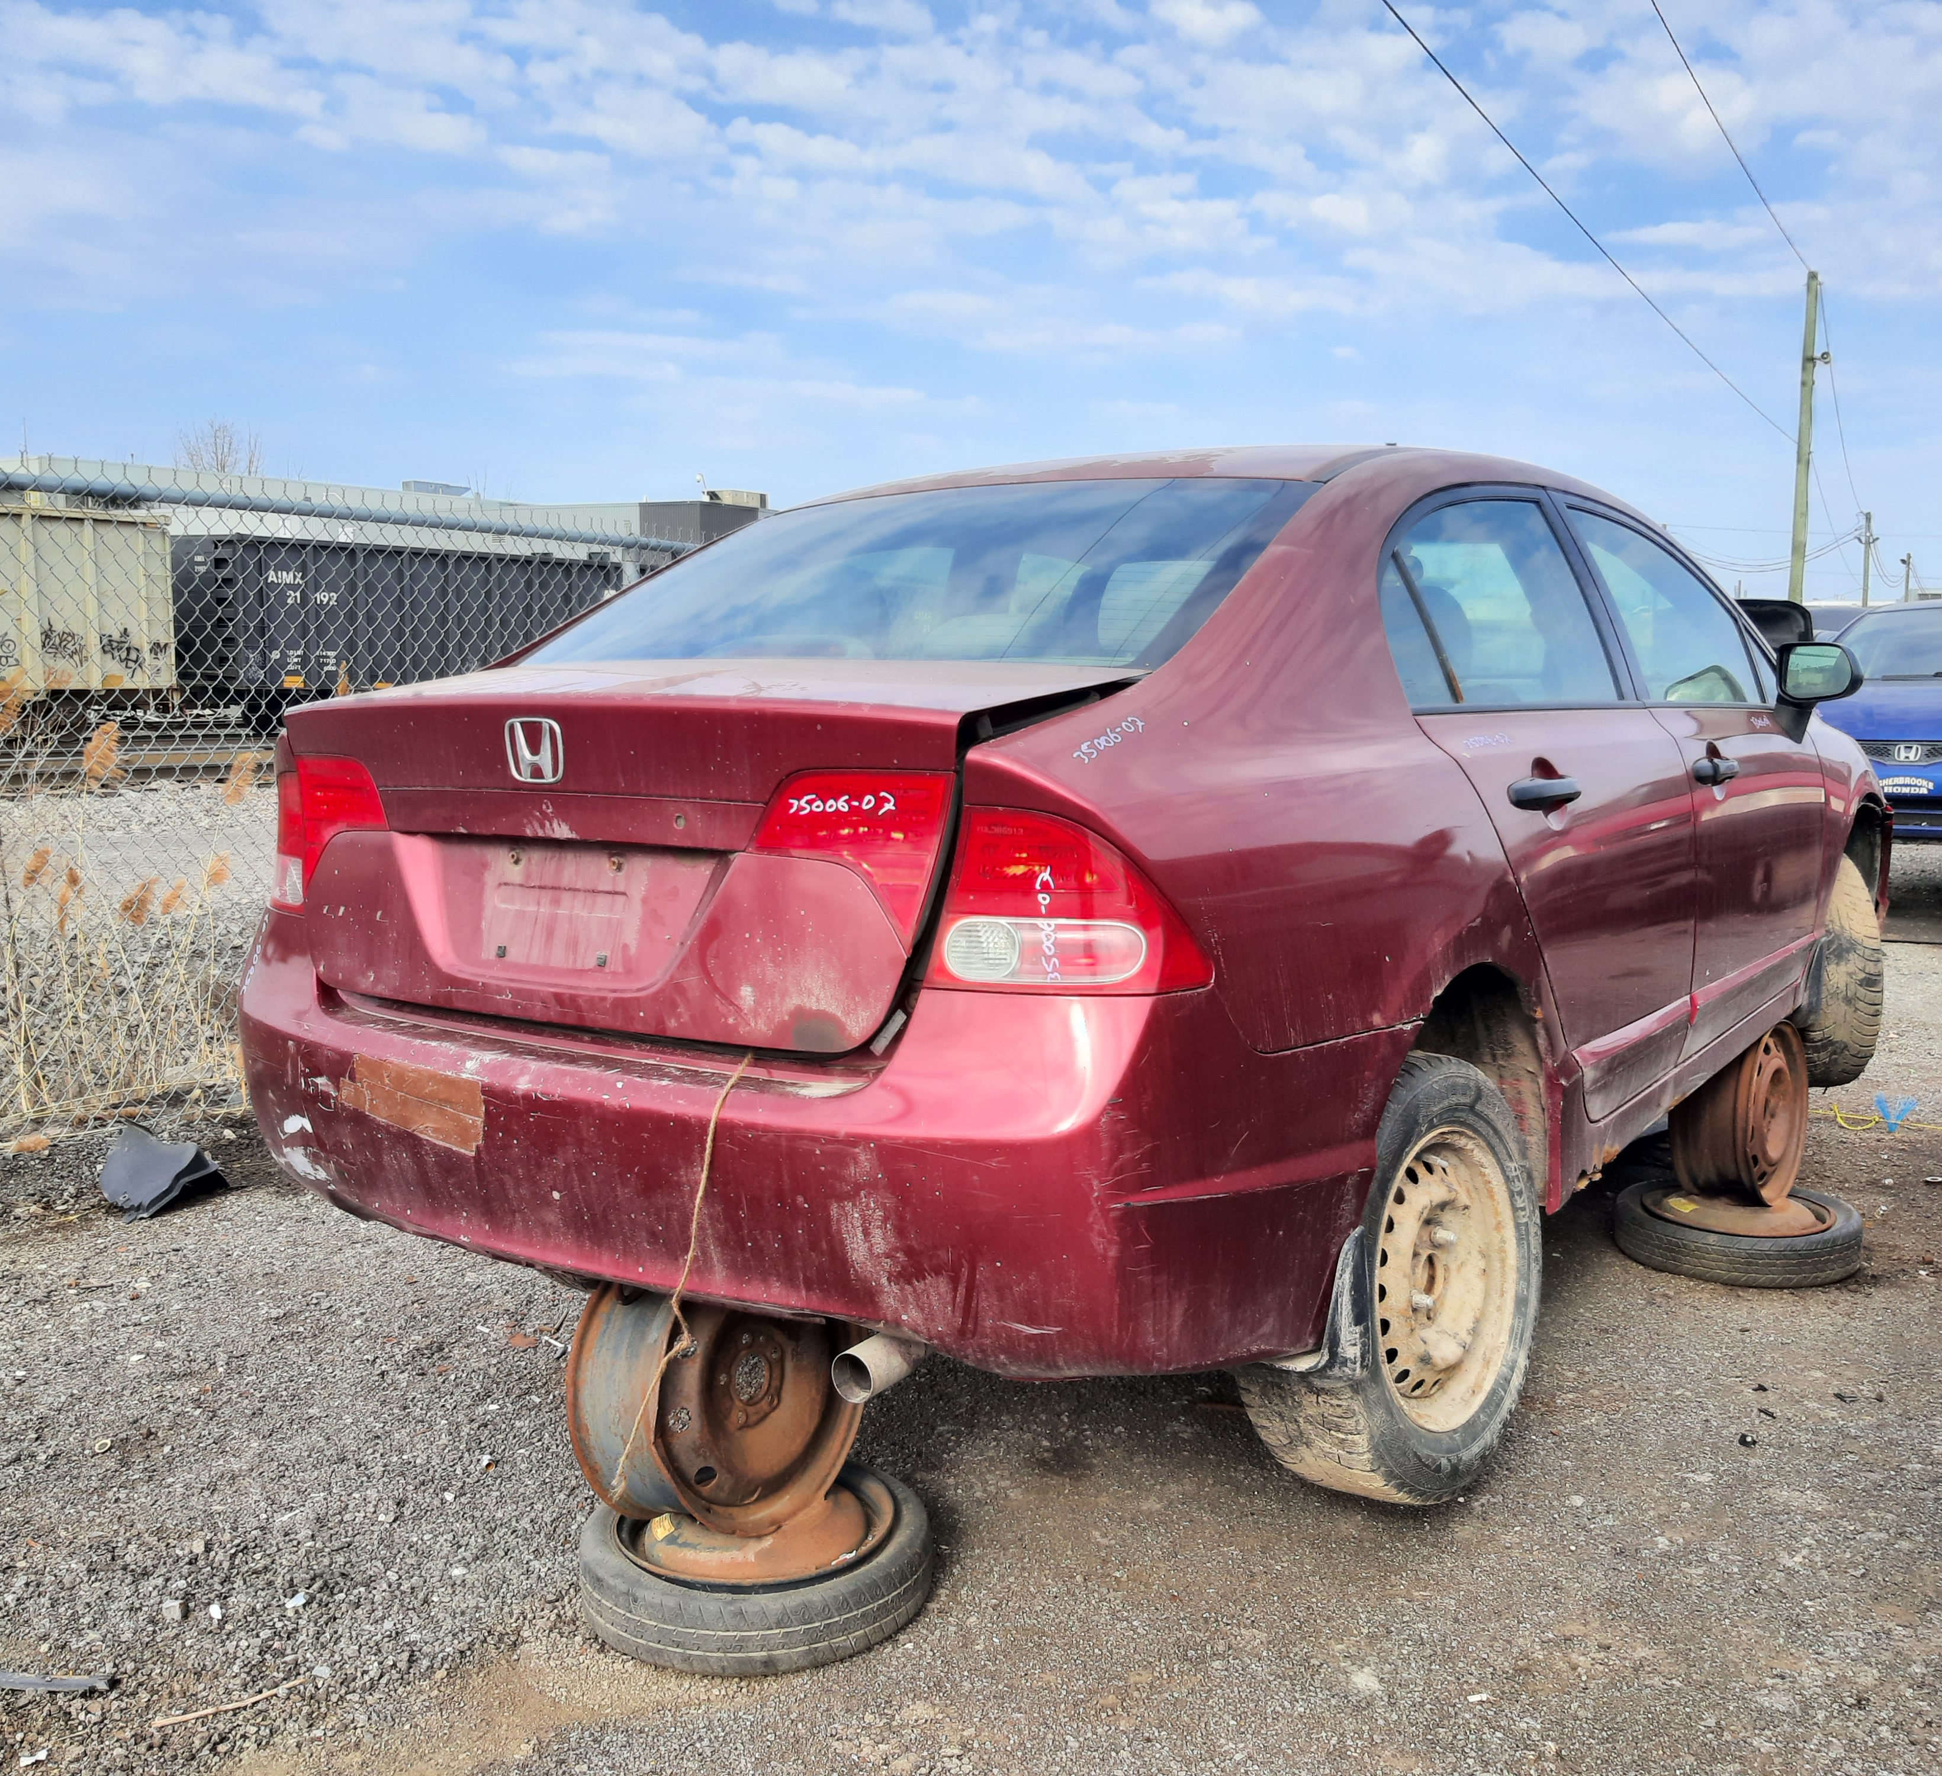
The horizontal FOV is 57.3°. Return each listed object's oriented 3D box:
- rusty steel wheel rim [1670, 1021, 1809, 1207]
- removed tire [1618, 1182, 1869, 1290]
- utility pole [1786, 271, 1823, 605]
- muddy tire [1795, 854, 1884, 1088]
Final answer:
[{"bbox_3d":[1.737,0.496,4.008,0.165,0.415,0.415,2,6,45],"label":"rusty steel wheel rim"},{"bbox_3d":[1.745,0.776,4.054,0.525,0.122,0.525,0,7,0],"label":"removed tire"},{"bbox_3d":[15.179,-6.747,32.508,0.290,8.700,0.290,0,7,0],"label":"utility pole"},{"bbox_3d":[2.185,0.212,4.640,0.200,0.620,0.620,1,7,8],"label":"muddy tire"}]

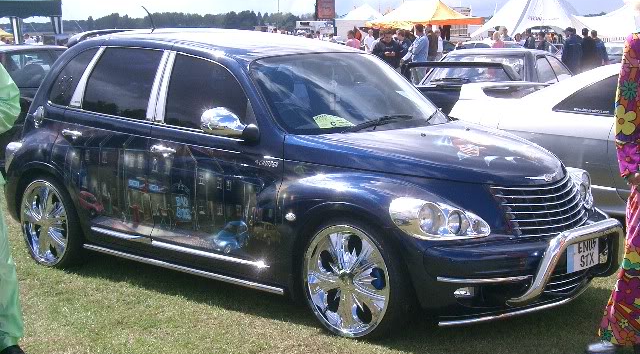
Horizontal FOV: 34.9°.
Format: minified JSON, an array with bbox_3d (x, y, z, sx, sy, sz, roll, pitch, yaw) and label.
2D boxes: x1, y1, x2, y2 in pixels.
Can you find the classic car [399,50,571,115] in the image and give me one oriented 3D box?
[{"bbox_3d":[2.426,-0.880,12.760,1.680,1.380,4.200,4,9,30],"label":"classic car"}]

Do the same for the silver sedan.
[{"bbox_3d":[3.318,-0.224,7.963,4.370,1.330,1.760,7,10,45],"label":"silver sedan"}]

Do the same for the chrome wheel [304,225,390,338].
[{"bbox_3d":[0.176,0.509,5.110,0.565,0.565,0.200,6,10,41],"label":"chrome wheel"}]

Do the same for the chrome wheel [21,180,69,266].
[{"bbox_3d":[-1.786,0.297,6.827,0.565,0.565,0.200,6,10,41],"label":"chrome wheel"}]

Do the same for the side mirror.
[{"bbox_3d":[-0.479,-0.274,5.361,0.160,0.170,0.250,6,10,41],"label":"side mirror"}]

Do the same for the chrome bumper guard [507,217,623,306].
[{"bbox_3d":[1.267,0.389,5.069,0.240,0.360,1.000,6,10,41],"label":"chrome bumper guard"}]

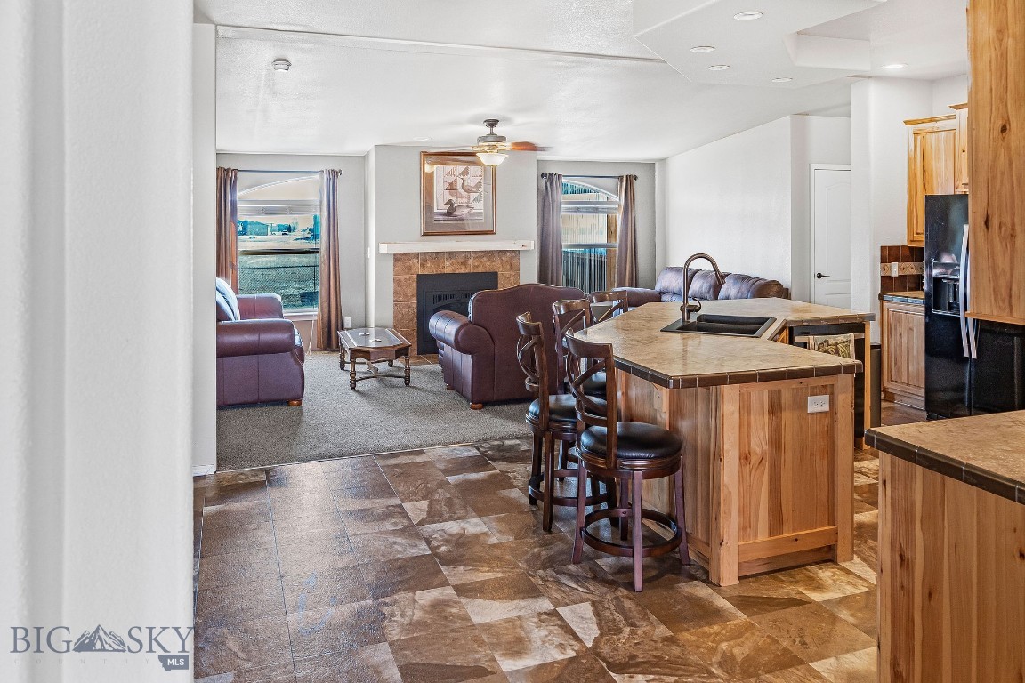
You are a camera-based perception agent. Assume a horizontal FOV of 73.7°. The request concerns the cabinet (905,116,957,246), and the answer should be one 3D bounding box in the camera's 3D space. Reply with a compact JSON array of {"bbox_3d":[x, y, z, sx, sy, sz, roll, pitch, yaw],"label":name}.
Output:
[{"bbox_3d":[3.523,-1.299,5.641,0.340,1.040,0.500,-3,7,-22],"label":"cabinet"}]

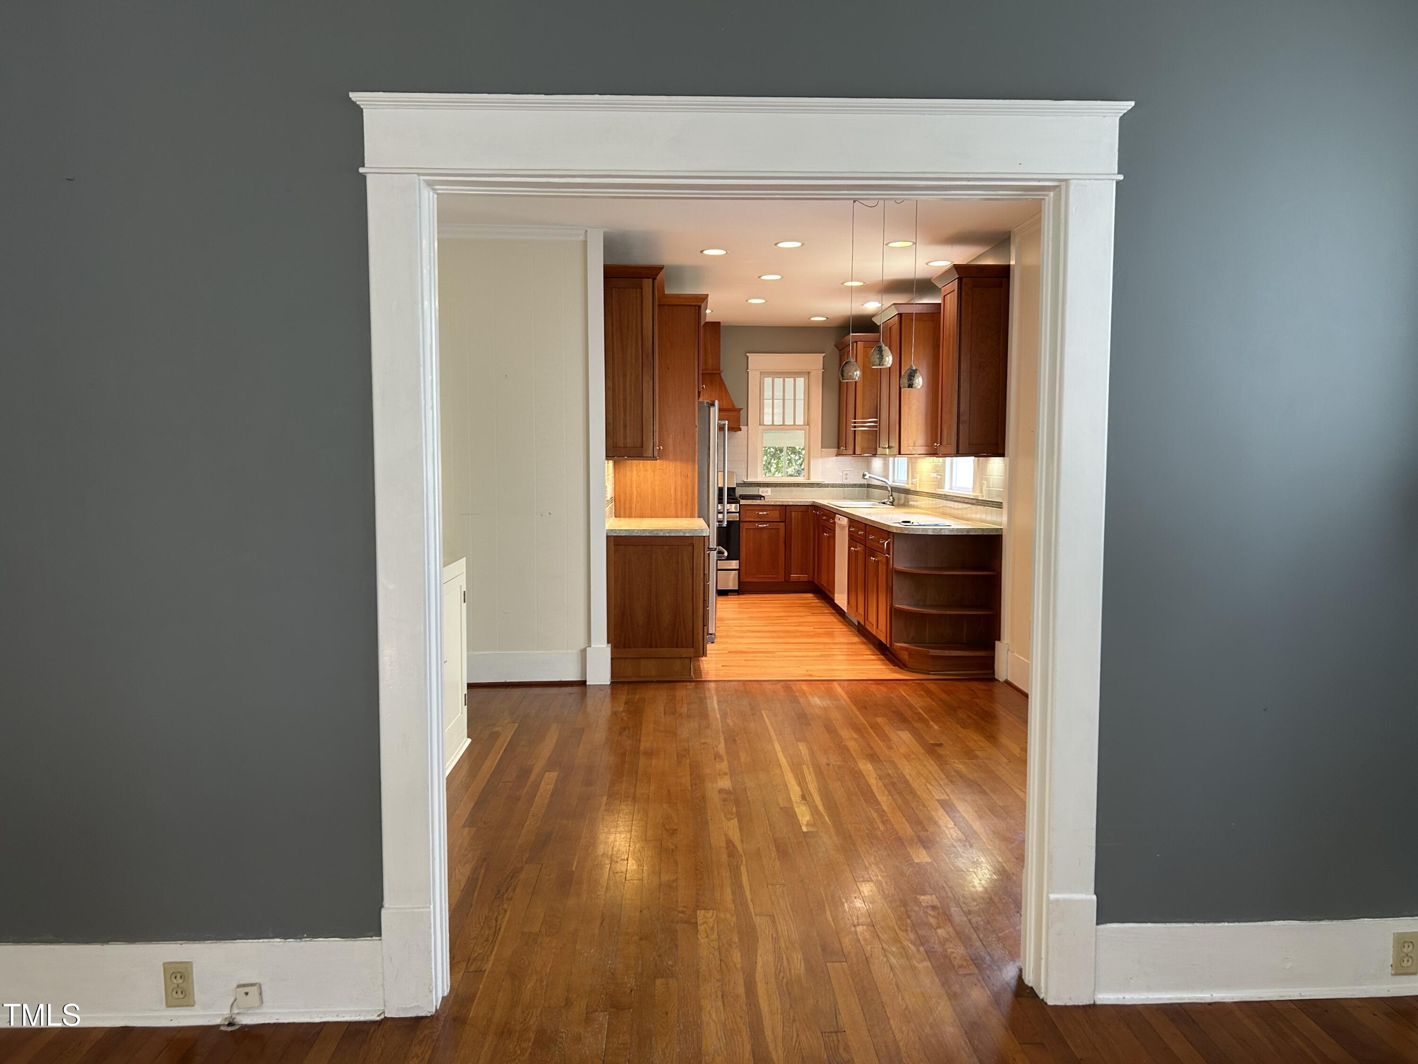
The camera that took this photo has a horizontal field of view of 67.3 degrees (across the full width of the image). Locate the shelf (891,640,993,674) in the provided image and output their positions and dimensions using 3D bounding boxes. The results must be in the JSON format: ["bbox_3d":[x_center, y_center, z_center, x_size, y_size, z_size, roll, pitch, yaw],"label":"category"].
[{"bbox_3d":[1.480,0.808,6.794,0.600,0.140,0.330,0,4,-2],"label":"shelf"}]

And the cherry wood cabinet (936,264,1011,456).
[{"bbox_3d":[1.631,-1.046,6.649,0.360,1.142,0.500,0,4,-2],"label":"cherry wood cabinet"}]

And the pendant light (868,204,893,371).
[{"bbox_3d":[0.833,-1.236,5.076,0.115,0.908,0.115,0,4,-2],"label":"pendant light"}]

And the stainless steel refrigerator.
[{"bbox_3d":[-0.262,-0.090,8.080,0.770,1.770,0.900,0,4,-2],"label":"stainless steel refrigerator"}]

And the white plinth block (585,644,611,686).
[{"bbox_3d":[-0.654,0.794,6.347,0.140,0.230,0.060,0,4,-2],"label":"white plinth block"}]

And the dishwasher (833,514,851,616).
[{"bbox_3d":[1.408,0.279,9.025,0.610,0.810,0.610,0,4,-2],"label":"dishwasher"}]

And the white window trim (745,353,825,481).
[{"bbox_3d":[0.796,-1.173,11.048,0.830,1.340,0.080,0,4,-2],"label":"white window trim"}]

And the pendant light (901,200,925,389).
[{"bbox_3d":[1.027,-1.210,5.315,0.115,0.993,0.115,0,4,-2],"label":"pendant light"}]

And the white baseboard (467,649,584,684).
[{"bbox_3d":[-1.146,0.819,6.469,0.780,0.195,0.025,0,4,-2],"label":"white baseboard"}]

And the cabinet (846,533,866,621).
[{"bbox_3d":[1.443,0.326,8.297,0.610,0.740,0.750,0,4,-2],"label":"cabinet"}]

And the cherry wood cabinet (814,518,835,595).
[{"bbox_3d":[1.346,0.241,9.467,0.620,0.860,1.150,0,4,-2],"label":"cherry wood cabinet"}]

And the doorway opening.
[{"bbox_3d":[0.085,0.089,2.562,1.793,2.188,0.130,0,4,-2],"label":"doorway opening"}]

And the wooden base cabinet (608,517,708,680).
[{"bbox_3d":[-0.340,0.405,7.153,0.639,0.920,1.120,0,4,-2],"label":"wooden base cabinet"}]

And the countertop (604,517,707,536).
[{"bbox_3d":[-0.335,-0.036,7.019,0.630,0.040,1.180,0,4,-2],"label":"countertop"}]

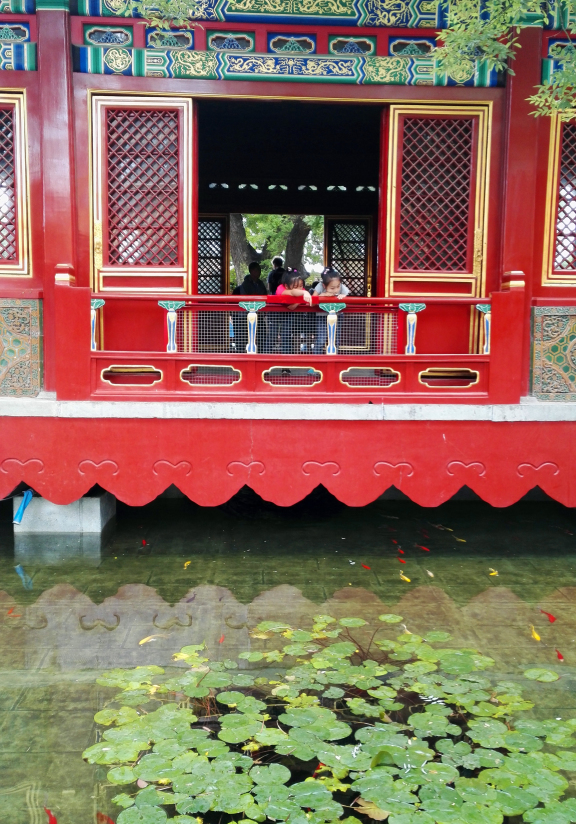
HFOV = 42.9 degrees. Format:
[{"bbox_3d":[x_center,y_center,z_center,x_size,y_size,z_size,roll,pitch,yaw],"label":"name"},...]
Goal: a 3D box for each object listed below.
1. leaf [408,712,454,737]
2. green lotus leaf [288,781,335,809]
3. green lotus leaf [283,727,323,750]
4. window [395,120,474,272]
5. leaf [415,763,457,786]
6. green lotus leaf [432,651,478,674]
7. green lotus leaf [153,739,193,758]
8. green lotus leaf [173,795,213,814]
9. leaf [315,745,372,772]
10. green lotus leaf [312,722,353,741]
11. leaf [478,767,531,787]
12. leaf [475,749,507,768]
[{"bbox_3d":[0.632,1.386,3.263,0.197,0.020,0.210,2,6,12],"label":"leaf"},{"bbox_3d":[0.088,1.428,2.745,0.172,0.020,0.164,1,6,2],"label":"green lotus leaf"},{"bbox_3d":[0.064,1.431,3.214,0.175,0.025,0.179,1,7,-2],"label":"green lotus leaf"},{"bbox_3d":[1.252,-1.850,6.254,0.640,1.300,0.060,1,7,-2],"label":"window"},{"bbox_3d":[0.615,1.473,2.986,0.167,0.020,0.166,1,5,0],"label":"leaf"},{"bbox_3d":[0.915,1.357,3.971,0.222,0.025,0.248,1,7,-2],"label":"green lotus leaf"},{"bbox_3d":[-0.492,1.434,3.124,0.170,0.025,0.157,1,7,-2],"label":"green lotus leaf"},{"bbox_3d":[-0.356,1.477,2.762,0.143,0.025,0.130,1,7,-2],"label":"green lotus leaf"},{"bbox_3d":[0.239,1.458,3.098,0.229,0.020,0.222,1,5,0],"label":"leaf"},{"bbox_3d":[0.193,1.437,3.332,0.204,0.020,0.208,1,5,0],"label":"green lotus leaf"},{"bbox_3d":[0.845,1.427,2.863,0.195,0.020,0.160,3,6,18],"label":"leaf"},{"bbox_3d":[0.828,1.414,3.003,0.124,0.020,0.146,2,6,16],"label":"leaf"}]

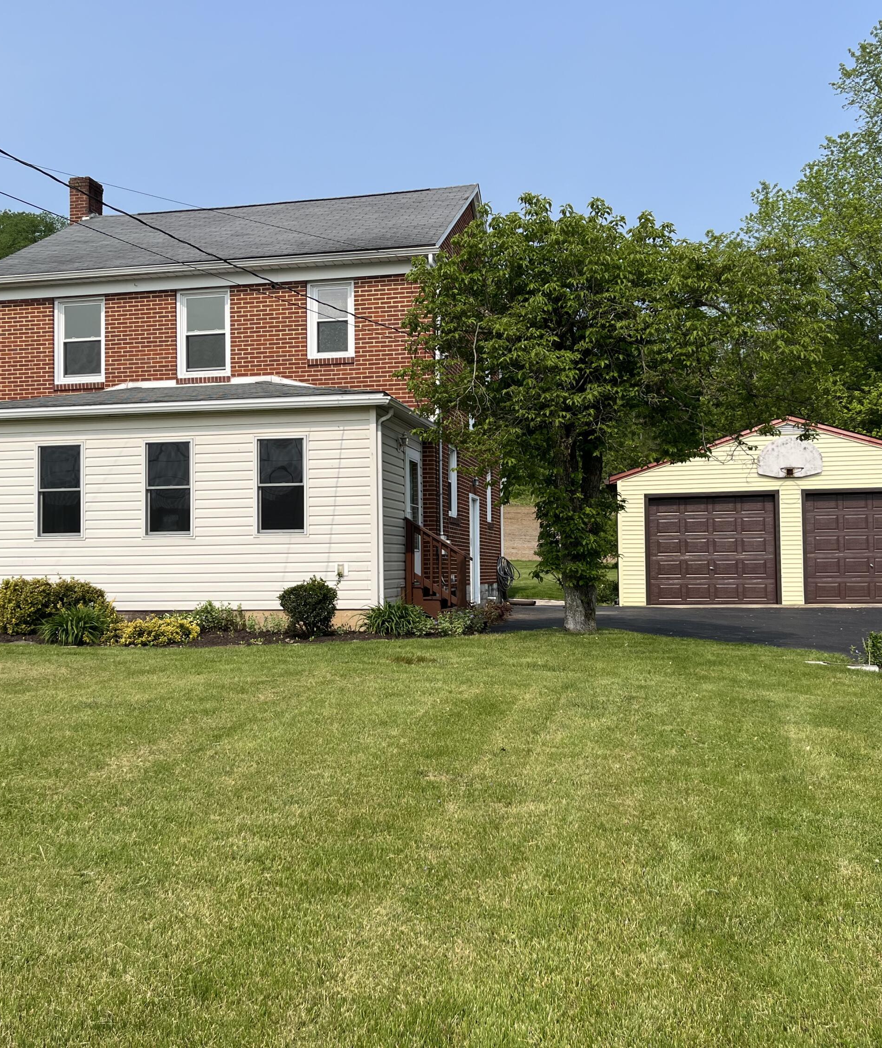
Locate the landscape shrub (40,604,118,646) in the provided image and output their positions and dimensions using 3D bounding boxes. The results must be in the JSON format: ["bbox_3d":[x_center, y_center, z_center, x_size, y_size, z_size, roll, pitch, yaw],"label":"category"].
[{"bbox_3d":[-4.626,1.277,13.450,0.968,0.511,0.850,-1,-2,11],"label":"landscape shrub"}]

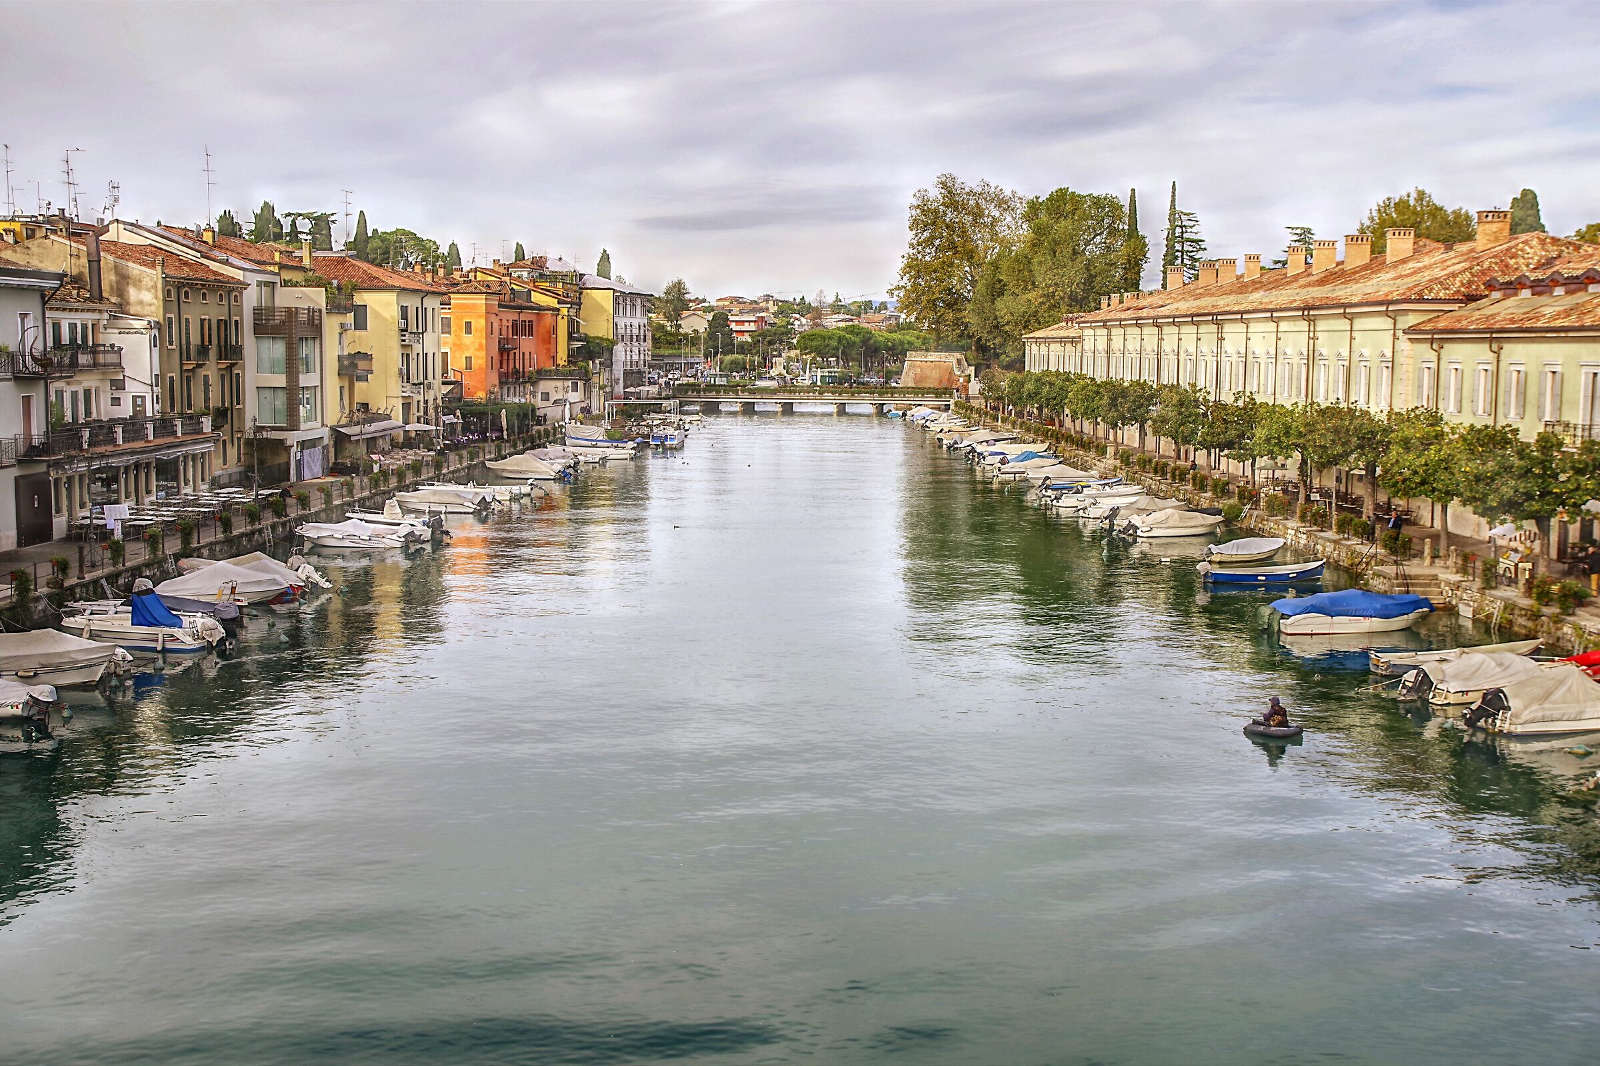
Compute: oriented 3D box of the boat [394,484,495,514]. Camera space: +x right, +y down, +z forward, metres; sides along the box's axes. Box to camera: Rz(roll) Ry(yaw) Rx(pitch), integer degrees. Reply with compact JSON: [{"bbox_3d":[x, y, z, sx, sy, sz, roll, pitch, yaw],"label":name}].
[{"bbox_3d":[-19.983,-1.935,105.339,5.985,1.400,2.100,2,6,12],"label":"boat"}]

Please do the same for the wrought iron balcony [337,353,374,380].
[{"bbox_3d":[-28.138,-10.573,118.069,1.150,1.300,3.300,1,6,2],"label":"wrought iron balcony"}]

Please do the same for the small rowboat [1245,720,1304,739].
[{"bbox_3d":[11.805,4.864,46.450,1.400,0.380,1.050,1,6,8],"label":"small rowboat"}]

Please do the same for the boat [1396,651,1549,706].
[{"bbox_3d":[19.126,3.873,52.144,5.340,1.500,2.000,-1,6,-18],"label":"boat"}]

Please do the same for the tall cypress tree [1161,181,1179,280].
[{"bbox_3d":[46.082,-29.110,231.452,2.300,28.530,2.300,1,6,0],"label":"tall cypress tree"}]

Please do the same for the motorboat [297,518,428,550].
[{"bbox_3d":[-20.599,-0.039,87.703,6.196,1.250,2.100,1,6,7],"label":"motorboat"}]

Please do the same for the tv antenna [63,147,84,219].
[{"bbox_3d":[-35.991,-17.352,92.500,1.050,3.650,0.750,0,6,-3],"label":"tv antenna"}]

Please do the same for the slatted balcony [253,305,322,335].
[{"bbox_3d":[-30.150,-12.439,110.340,2.300,1.650,5.600,1,6,2],"label":"slatted balcony"}]

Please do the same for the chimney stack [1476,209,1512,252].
[{"bbox_3d":[38.632,-16.811,103.900,1.700,2.350,1.000,0,6,-1],"label":"chimney stack"}]

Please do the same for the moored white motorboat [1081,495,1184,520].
[{"bbox_3d":[19.018,-1.431,106.356,5.550,1.300,2.100,0,6,-5],"label":"moored white motorboat"}]

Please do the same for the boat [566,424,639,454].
[{"bbox_3d":[-17.754,-8.712,167.611,6.776,2.100,2.400,2,6,15],"label":"boat"}]

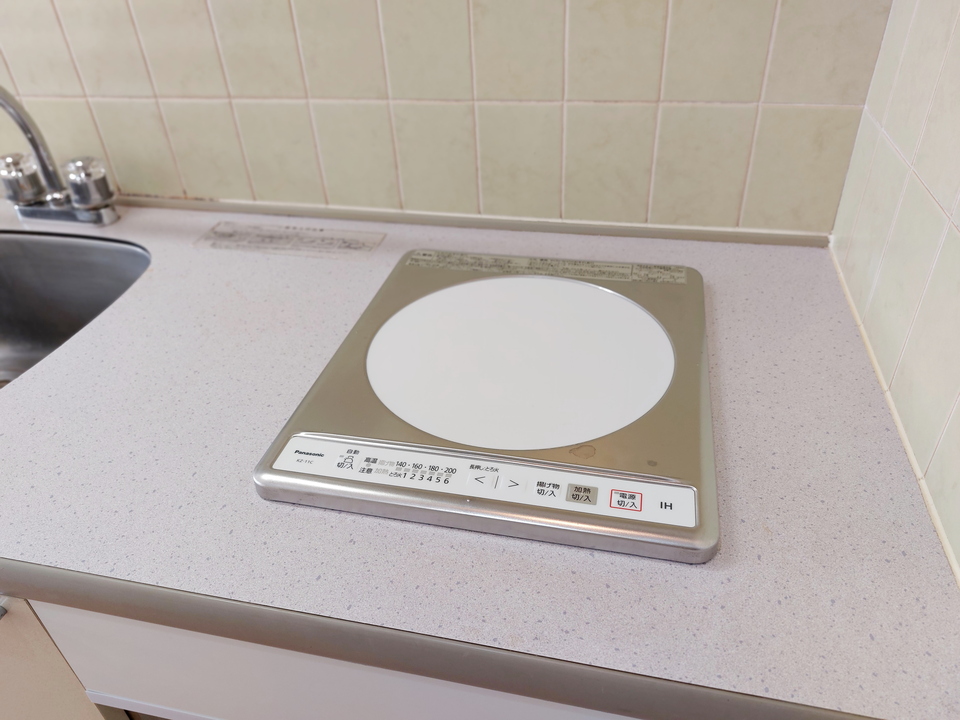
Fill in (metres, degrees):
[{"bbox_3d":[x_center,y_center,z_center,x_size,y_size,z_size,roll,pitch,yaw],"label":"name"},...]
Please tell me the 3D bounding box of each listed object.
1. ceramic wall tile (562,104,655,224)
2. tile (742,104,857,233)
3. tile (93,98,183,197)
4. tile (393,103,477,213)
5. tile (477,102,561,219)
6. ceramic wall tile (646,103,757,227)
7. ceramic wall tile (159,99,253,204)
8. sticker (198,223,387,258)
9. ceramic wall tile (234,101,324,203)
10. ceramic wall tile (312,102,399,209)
[{"bbox_3d":[0.146,-0.223,0.757,0.098,0.133,0.008,5,35,12],"label":"ceramic wall tile"},{"bbox_3d":[0.343,-0.205,0.720,0.098,0.135,0.008,5,35,12],"label":"tile"},{"bbox_3d":[-0.444,-0.277,0.870,0.098,0.122,0.008,5,35,12],"label":"tile"},{"bbox_3d":[-0.051,-0.240,0.795,0.098,0.130,0.008,5,35,12],"label":"tile"},{"bbox_3d":[0.048,-0.231,0.776,0.098,0.132,0.008,5,35,12],"label":"tile"},{"bbox_3d":[0.244,-0.214,0.738,0.098,0.133,0.008,5,35,12],"label":"ceramic wall tile"},{"bbox_3d":[-0.346,-0.268,0.851,0.098,0.124,0.008,5,35,12],"label":"ceramic wall tile"},{"bbox_3d":[-0.231,-0.147,0.812,0.231,0.001,0.069,6,36,13],"label":"sticker"},{"bbox_3d":[-0.247,-0.259,0.832,0.098,0.125,0.008,5,35,12],"label":"ceramic wall tile"},{"bbox_3d":[-0.149,-0.250,0.814,0.098,0.127,0.008,5,35,12],"label":"ceramic wall tile"}]

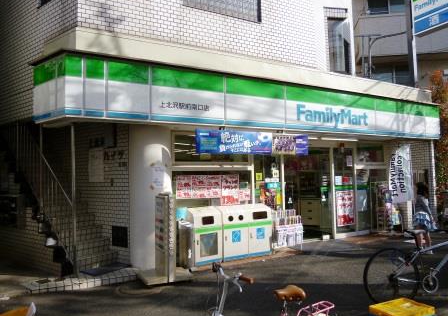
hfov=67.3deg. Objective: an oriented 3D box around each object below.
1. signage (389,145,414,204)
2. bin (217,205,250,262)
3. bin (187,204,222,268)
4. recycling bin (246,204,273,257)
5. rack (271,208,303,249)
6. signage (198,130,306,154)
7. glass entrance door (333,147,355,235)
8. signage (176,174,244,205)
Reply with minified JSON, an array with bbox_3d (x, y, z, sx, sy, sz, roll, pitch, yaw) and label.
[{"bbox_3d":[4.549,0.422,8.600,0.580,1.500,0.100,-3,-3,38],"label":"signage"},{"bbox_3d":[0.123,1.379,6.277,0.540,0.940,0.380,0,-3,-29],"label":"bin"},{"bbox_3d":[-0.357,1.376,6.008,0.540,0.940,0.380,0,-3,-29],"label":"bin"},{"bbox_3d":[0.593,1.382,6.542,0.540,0.940,0.380,0,-3,-29],"label":"recycling bin"},{"bbox_3d":[1.233,1.439,6.750,0.580,0.820,0.330,0,-3,-29],"label":"rack"},{"bbox_3d":[0.612,-0.250,6.041,2.445,0.400,0.040,0,-3,-29],"label":"signage"},{"bbox_3d":[2.924,0.804,8.105,0.850,2.140,0.080,0,-3,-29],"label":"glass entrance door"},{"bbox_3d":[-0.194,0.598,6.379,1.500,0.520,0.030,0,-3,-29],"label":"signage"}]

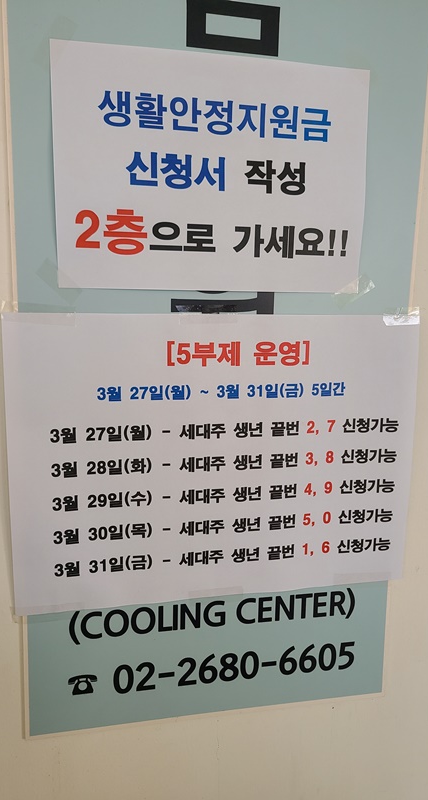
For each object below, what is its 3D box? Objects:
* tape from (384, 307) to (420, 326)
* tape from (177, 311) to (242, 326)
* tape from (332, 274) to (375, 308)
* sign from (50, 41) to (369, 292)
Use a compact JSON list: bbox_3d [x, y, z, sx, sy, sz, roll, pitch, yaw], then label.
[{"bbox_3d":[0.196,-0.086,0.627,0.043,0.020,0.003,-2,10,-12],"label":"tape"},{"bbox_3d":[-0.004,-0.081,0.584,0.065,0.018,0.003,-2,10,-12],"label":"tape"},{"bbox_3d":[0.143,-0.111,0.611,0.045,0.019,0.003,-34,15,-5],"label":"tape"},{"bbox_3d":[0.005,-0.210,0.563,0.297,0.210,0.005,-1,10,-12],"label":"sign"}]

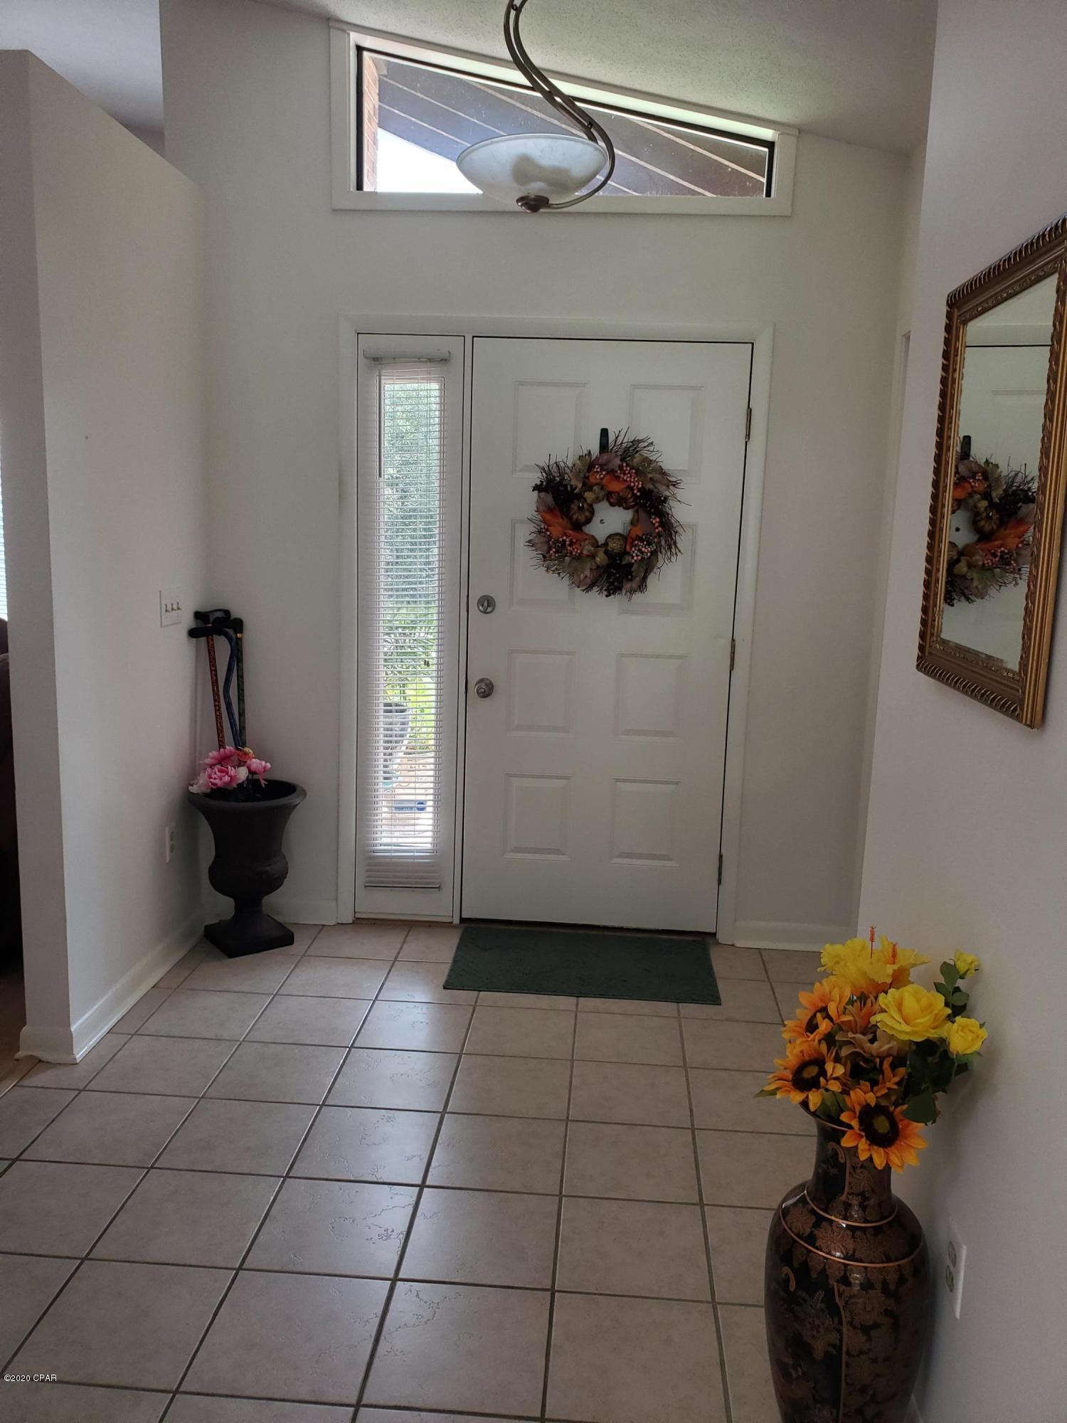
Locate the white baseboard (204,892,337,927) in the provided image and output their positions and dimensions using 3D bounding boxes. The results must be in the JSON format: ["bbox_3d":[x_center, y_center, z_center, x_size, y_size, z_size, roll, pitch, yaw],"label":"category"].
[{"bbox_3d":[-0.940,0.721,3.883,0.457,0.091,0.016,2,10,4],"label":"white baseboard"}]

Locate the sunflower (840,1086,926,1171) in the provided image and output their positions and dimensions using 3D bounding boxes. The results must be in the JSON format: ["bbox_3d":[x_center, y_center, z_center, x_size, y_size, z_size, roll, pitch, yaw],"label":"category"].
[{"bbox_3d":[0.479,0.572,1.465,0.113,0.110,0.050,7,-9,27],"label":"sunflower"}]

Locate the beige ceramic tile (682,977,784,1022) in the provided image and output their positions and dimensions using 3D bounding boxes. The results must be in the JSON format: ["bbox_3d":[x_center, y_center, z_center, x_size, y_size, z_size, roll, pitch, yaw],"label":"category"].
[{"bbox_3d":[0.593,0.896,3.313,0.297,0.010,0.295,2,9,4],"label":"beige ceramic tile"}]

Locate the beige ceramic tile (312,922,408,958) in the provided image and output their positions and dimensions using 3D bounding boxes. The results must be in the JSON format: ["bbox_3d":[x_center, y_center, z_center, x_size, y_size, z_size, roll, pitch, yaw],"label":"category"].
[{"bbox_3d":[-0.605,0.808,3.725,0.303,0.010,0.301,2,10,4],"label":"beige ceramic tile"}]

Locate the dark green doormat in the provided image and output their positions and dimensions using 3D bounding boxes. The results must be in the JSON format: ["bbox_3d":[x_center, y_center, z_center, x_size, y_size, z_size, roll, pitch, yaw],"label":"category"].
[{"bbox_3d":[0.165,0.838,3.584,0.866,0.010,0.535,2,10,4],"label":"dark green doormat"}]

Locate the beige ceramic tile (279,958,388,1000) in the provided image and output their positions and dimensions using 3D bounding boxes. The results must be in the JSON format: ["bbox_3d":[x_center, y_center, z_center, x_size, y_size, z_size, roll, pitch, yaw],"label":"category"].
[{"bbox_3d":[-0.631,0.854,3.418,0.302,0.010,0.300,2,10,4],"label":"beige ceramic tile"}]

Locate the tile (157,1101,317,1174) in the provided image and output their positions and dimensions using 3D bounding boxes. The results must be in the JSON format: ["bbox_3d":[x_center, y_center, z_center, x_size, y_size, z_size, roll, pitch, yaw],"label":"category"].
[{"bbox_3d":[-0.693,1.006,2.533,0.303,0.010,0.301,2,10,4],"label":"tile"}]

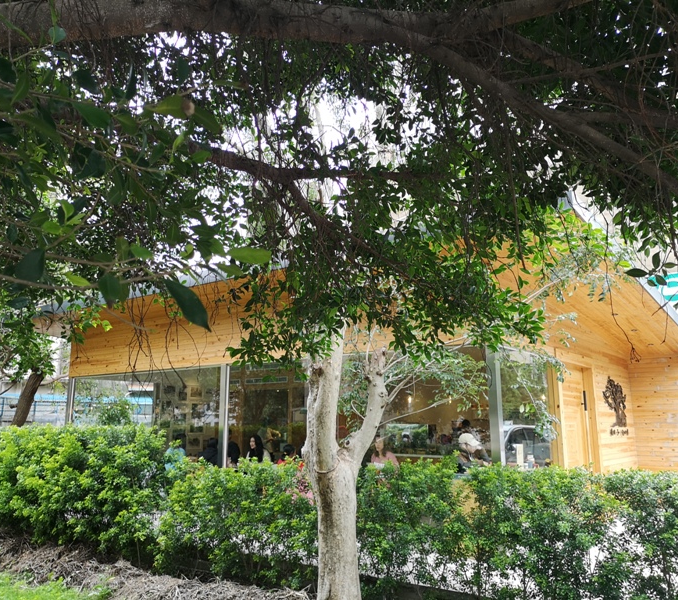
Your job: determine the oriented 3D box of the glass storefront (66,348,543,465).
[{"bbox_3d":[-1.055,2.180,9.727,8.250,2.200,2.000,-9,-14,36],"label":"glass storefront"}]

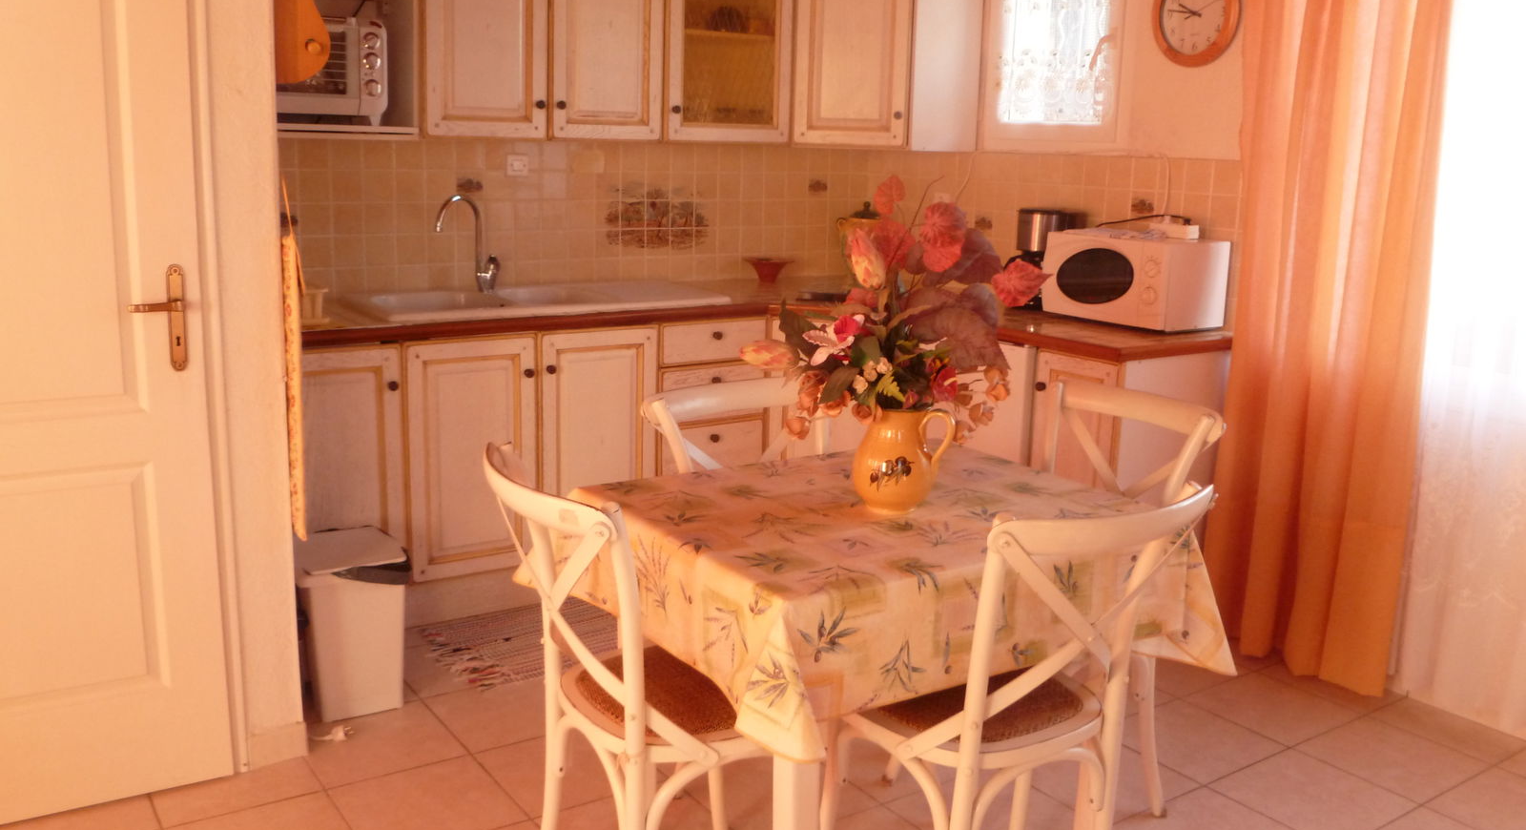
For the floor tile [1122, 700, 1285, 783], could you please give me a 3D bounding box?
[{"bbox_3d":[1.030,0.787,2.973,0.330,0.010,0.330,-6,14,-33],"label":"floor tile"}]

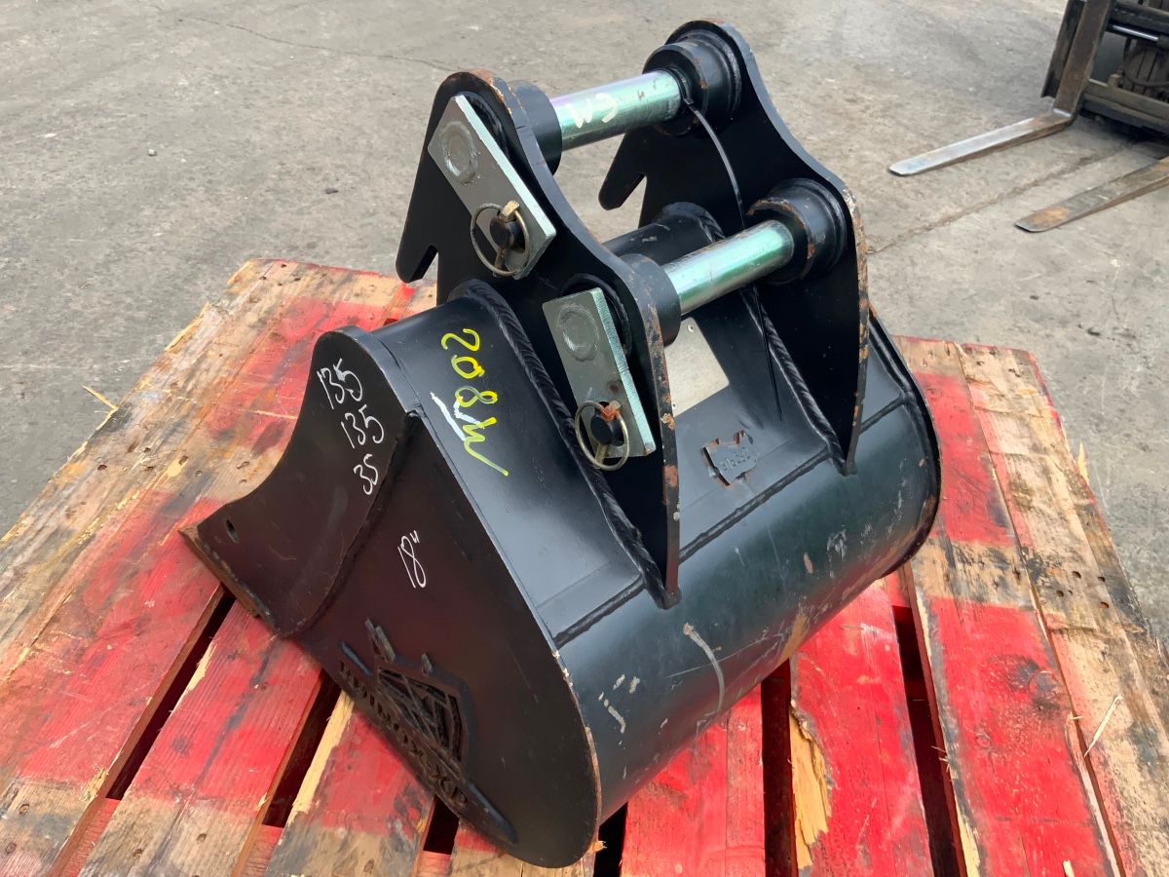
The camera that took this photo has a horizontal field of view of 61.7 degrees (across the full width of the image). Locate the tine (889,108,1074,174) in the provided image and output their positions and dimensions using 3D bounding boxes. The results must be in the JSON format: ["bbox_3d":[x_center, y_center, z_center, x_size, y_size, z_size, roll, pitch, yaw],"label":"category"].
[{"bbox_3d":[1.564,-1.135,3.811,1.182,0.047,0.096,-25,46,-32],"label":"tine"}]

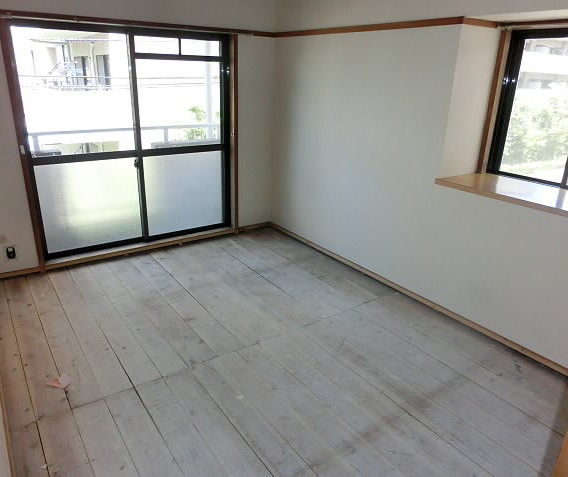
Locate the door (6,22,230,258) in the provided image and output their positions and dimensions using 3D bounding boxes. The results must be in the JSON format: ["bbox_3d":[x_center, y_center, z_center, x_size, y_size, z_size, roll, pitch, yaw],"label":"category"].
[{"bbox_3d":[-1.224,-0.805,3.731,1.680,1.745,0.100,-12,25,-33],"label":"door"}]

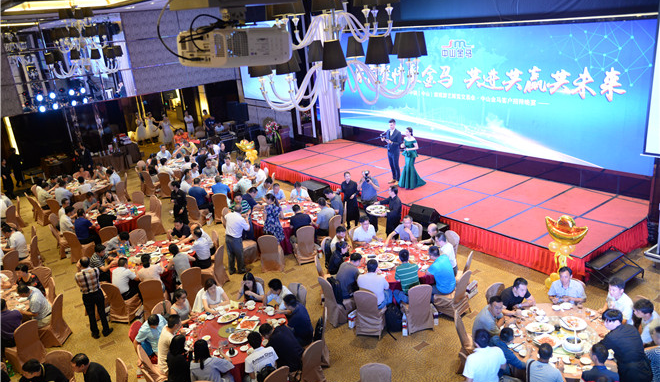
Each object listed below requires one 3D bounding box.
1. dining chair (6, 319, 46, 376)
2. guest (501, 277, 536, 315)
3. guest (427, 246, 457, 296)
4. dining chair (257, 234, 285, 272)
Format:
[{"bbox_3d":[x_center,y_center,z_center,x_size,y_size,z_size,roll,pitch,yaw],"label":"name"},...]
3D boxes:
[{"bbox_3d":[-5.527,2.745,9.176,0.600,0.950,0.460,3,20,22],"label":"dining chair"},{"bbox_3d":[3.139,2.051,8.524,0.520,1.220,0.750,-12,19,-18],"label":"guest"},{"bbox_3d":[1.954,1.666,9.635,0.800,1.230,0.550,11,25,40],"label":"guest"},{"bbox_3d":[-1.411,1.370,12.250,0.460,0.950,0.570,-3,18,5],"label":"dining chair"}]

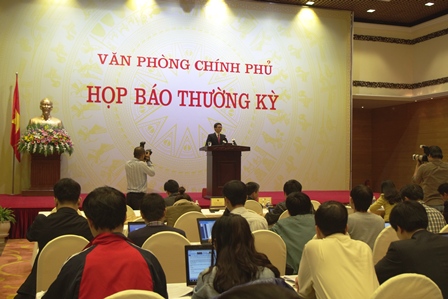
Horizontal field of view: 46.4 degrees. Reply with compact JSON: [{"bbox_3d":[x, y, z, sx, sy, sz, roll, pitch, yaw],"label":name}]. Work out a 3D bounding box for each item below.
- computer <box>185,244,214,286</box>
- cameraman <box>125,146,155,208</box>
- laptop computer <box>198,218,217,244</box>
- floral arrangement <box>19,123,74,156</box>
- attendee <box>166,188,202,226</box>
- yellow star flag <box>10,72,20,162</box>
[{"bbox_3d":[-0.014,0.645,2.784,0.335,0.225,0.315,1,-1,-13],"label":"computer"},{"bbox_3d":[-1.310,0.779,8.085,0.460,1.630,0.430,0,-1,30],"label":"cameraman"},{"bbox_3d":[-0.001,0.674,4.173,0.335,0.220,0.355,1,-1,-16],"label":"laptop computer"},{"bbox_3d":[-4.030,-0.211,11.850,1.200,0.730,0.620,1,-1,-17],"label":"floral arrangement"},{"bbox_3d":[-0.425,0.972,5.165,0.450,1.200,0.700,1,-1,-17],"label":"attendee"},{"bbox_3d":[-4.826,-0.741,12.100,0.240,2.080,0.200,1,-1,-19],"label":"yellow star flag"}]

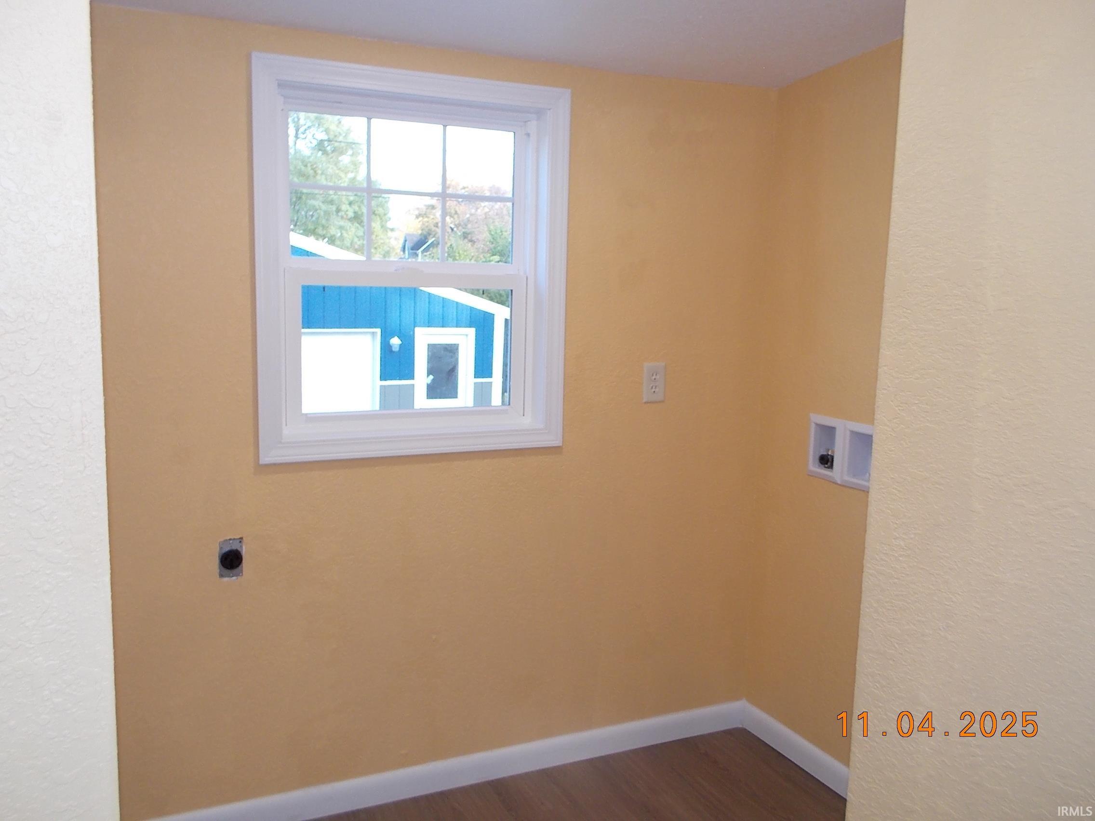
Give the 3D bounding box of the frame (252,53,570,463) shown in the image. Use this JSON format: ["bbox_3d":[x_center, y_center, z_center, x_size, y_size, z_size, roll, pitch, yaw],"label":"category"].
[{"bbox_3d":[-0.352,-0.383,2.478,0.843,0.997,0.130,-2,9,-24],"label":"frame"}]

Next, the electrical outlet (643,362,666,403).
[{"bbox_3d":[0.325,-0.084,2.779,0.073,0.118,0.010,-2,9,-24],"label":"electrical outlet"}]

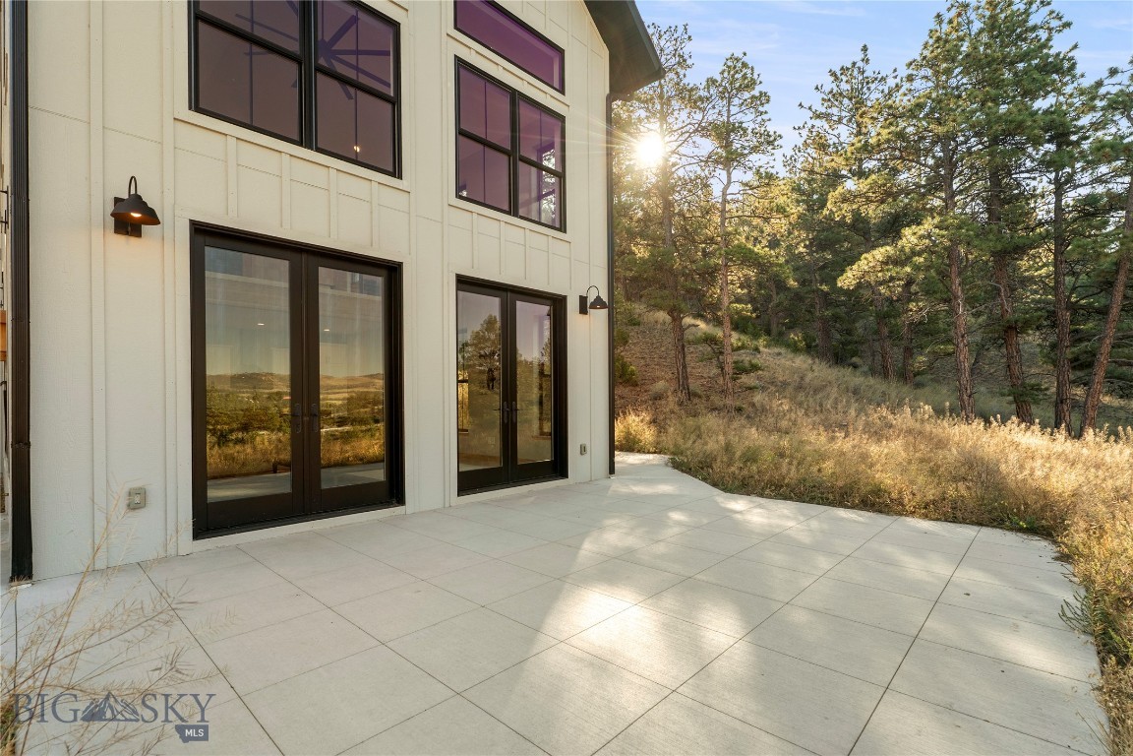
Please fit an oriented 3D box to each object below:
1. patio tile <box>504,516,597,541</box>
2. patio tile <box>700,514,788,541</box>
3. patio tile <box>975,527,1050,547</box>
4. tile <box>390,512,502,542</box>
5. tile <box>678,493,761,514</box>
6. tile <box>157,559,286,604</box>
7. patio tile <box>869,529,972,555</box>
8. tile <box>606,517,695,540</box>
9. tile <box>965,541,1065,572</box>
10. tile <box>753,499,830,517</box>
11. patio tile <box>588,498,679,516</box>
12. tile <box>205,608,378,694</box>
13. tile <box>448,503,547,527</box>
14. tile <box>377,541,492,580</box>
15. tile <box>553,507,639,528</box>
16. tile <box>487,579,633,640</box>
[{"bbox_3d":[-0.116,1.417,4.631,0.629,0.040,0.609,-3,-4,43],"label":"patio tile"},{"bbox_3d":[1.620,1.389,4.595,0.621,0.050,0.599,-3,-4,44],"label":"patio tile"},{"bbox_3d":[3.776,1.354,4.188,0.571,0.050,0.599,-3,-4,44],"label":"patio tile"},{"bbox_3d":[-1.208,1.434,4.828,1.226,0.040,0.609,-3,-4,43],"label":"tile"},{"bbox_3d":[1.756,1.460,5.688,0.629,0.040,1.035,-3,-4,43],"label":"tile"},{"bbox_3d":[-2.249,1.361,3.301,0.629,0.040,0.609,-3,-4,43],"label":"tile"},{"bbox_3d":[2.931,1.359,4.168,0.621,0.050,0.599,-3,-4,44],"label":"patio tile"},{"bbox_3d":[0.757,1.395,4.593,0.621,0.050,0.599,-3,-4,44],"label":"tile"},{"bbox_3d":[3.368,1.337,3.750,0.590,0.050,0.599,-3,-4,44],"label":"tile"},{"bbox_3d":[2.449,1.423,5.459,0.621,0.050,0.599,-3,-4,44],"label":"tile"},{"bbox_3d":[0.728,1.458,5.519,0.629,0.040,0.627,-3,-4,43],"label":"patio tile"},{"bbox_3d":[-1.338,1.309,2.436,0.629,0.040,0.609,-3,-4,43],"label":"tile"},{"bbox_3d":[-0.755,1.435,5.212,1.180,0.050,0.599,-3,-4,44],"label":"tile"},{"bbox_3d":[-0.934,1.368,3.726,0.621,0.050,0.599,-3,-4,44],"label":"tile"},{"bbox_3d":[0.303,1.437,5.072,0.629,0.040,0.609,-3,-4,43],"label":"tile"},{"bbox_3d":[-0.038,1.322,2.867,0.621,0.050,0.599,-3,-4,44],"label":"tile"}]

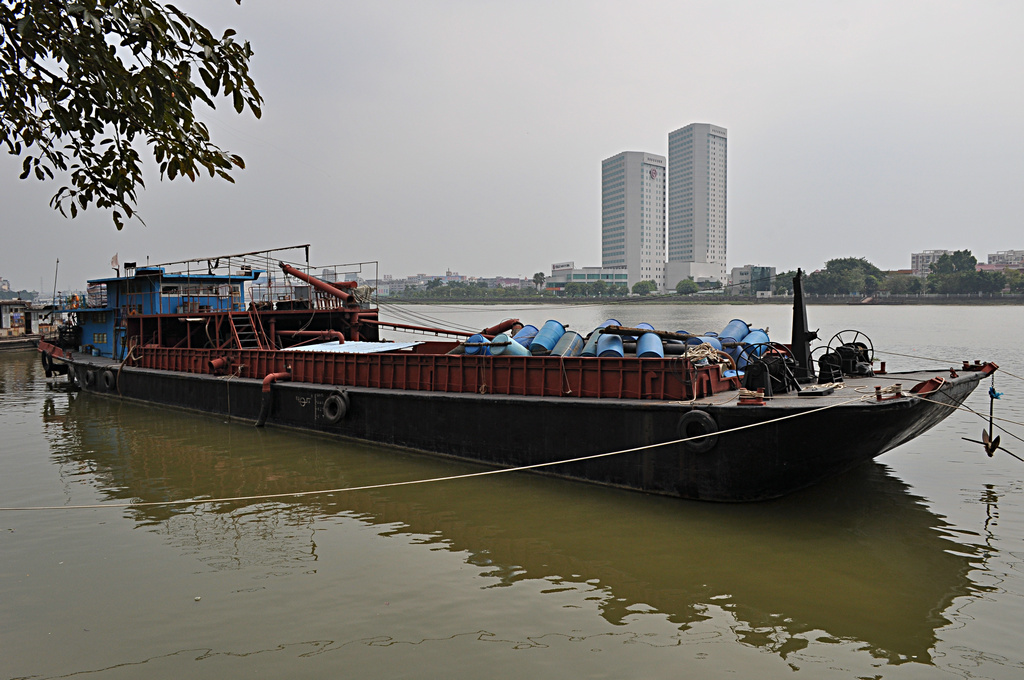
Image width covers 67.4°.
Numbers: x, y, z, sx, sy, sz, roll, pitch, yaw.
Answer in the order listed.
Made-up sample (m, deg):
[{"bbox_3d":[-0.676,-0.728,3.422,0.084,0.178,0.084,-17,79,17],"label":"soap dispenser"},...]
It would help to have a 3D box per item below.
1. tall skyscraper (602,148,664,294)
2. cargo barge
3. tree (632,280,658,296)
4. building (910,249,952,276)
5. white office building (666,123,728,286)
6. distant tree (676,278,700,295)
[{"bbox_3d":[68.396,-63.989,426.881,26.000,77.600,27.500,-2,4,-30],"label":"tall skyscraper"},{"bbox_3d":[-5.330,-0.045,26.028,36.500,5.900,7.500,3,4,38],"label":"cargo barge"},{"bbox_3d":[49.234,-19.465,284.342,8.800,6.200,8.000,0,4,0],"label":"tree"},{"bbox_3d":[307.000,-48.824,556.053,24.000,31.500,15.000,0,4,6],"label":"building"},{"bbox_3d":[114.396,-78.704,469.058,26.500,101.800,27.500,-2,4,-30],"label":"white office building"},{"bbox_3d":[64.840,-19.465,284.342,8.600,6.200,8.200,0,4,0],"label":"distant tree"}]

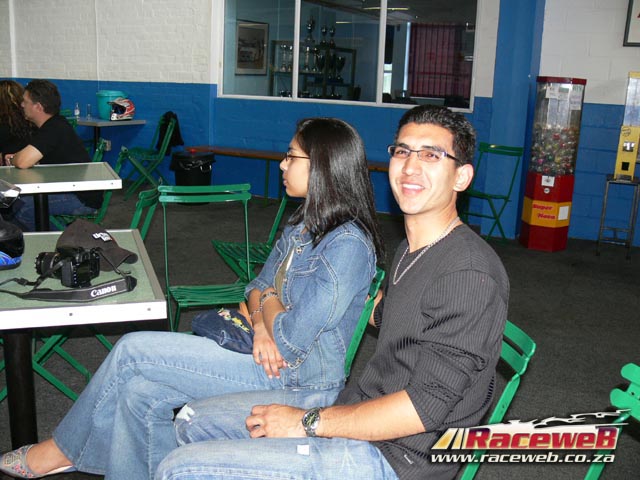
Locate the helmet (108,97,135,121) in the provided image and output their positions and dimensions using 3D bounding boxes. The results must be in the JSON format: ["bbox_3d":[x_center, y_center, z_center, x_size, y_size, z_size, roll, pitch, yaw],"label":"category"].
[{"bbox_3d":[-2.152,-1.416,7.033,0.310,0.270,0.250,-7,17,-32],"label":"helmet"}]

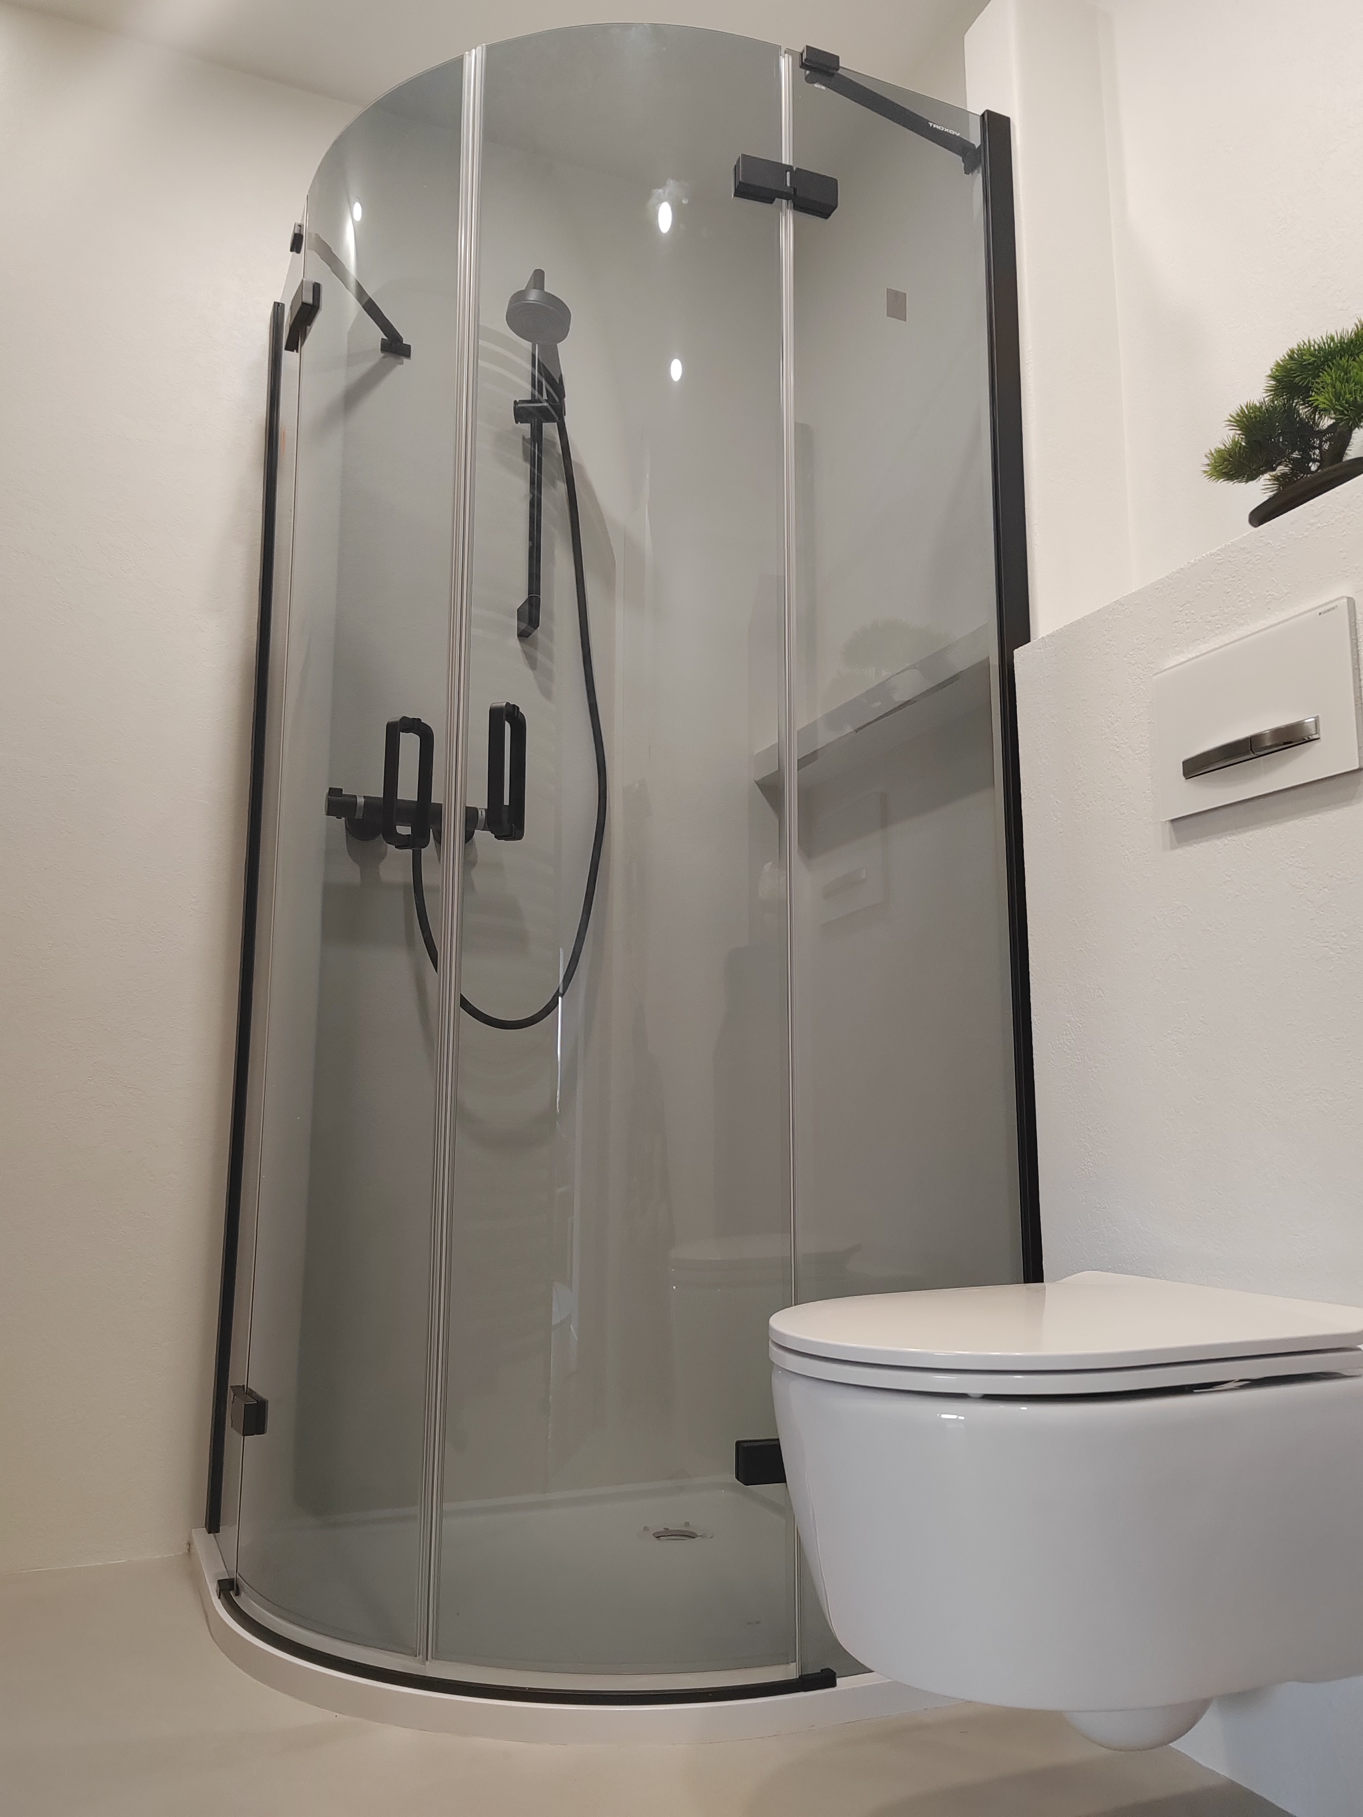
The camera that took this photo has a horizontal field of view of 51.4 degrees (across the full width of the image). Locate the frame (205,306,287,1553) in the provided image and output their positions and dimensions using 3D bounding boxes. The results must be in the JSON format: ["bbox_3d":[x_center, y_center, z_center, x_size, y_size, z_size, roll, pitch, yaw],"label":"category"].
[{"bbox_3d":[-0.682,-0.052,2.227,0.020,1.950,0.038,4,-10,-22],"label":"frame"}]

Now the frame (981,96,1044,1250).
[{"bbox_3d":[0.423,-0.120,1.777,0.038,1.950,0.020,4,-10,-22],"label":"frame"}]

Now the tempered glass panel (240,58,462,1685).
[{"bbox_3d":[-0.426,-0.130,1.790,0.397,1.935,0.044,-9,-13,43],"label":"tempered glass panel"}]

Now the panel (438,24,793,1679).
[{"bbox_3d":[-0.071,-0.151,1.645,0.397,1.935,0.044,0,-9,1],"label":"panel"}]

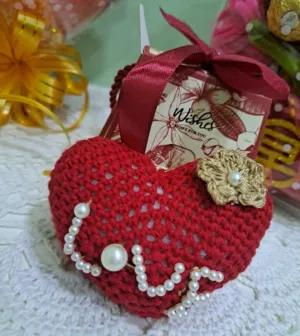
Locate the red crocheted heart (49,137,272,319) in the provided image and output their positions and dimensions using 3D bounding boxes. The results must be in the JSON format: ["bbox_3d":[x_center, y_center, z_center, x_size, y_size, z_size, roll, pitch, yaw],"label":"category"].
[{"bbox_3d":[0.007,0.037,0.166,0.131,0.109,0.056,12,7,2],"label":"red crocheted heart"}]

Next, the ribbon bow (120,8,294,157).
[{"bbox_3d":[0.035,-0.046,0.178,0.098,0.080,0.045,18,10,3],"label":"ribbon bow"}]

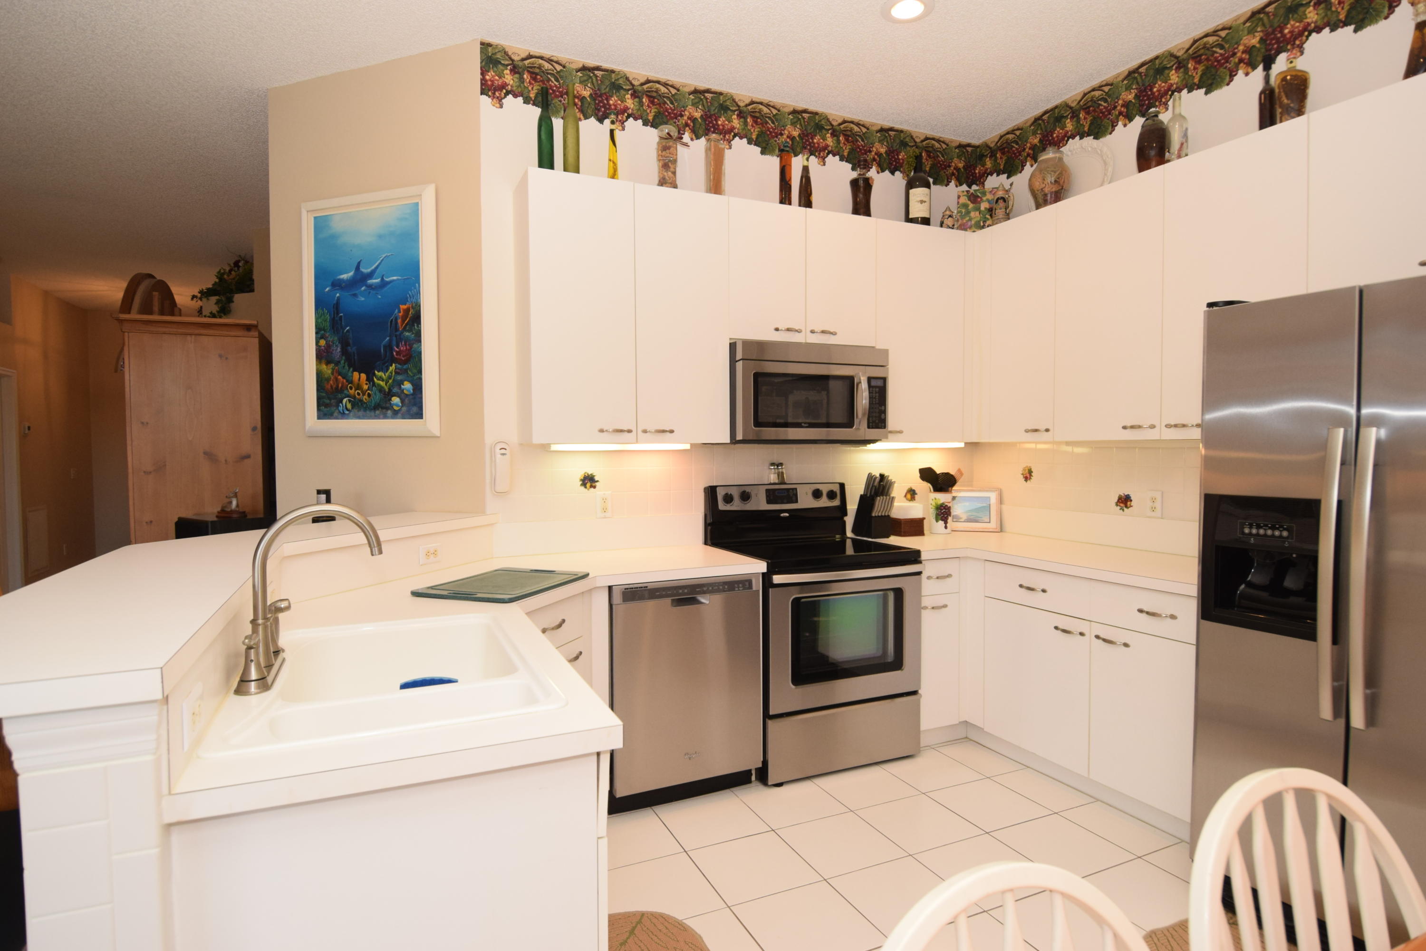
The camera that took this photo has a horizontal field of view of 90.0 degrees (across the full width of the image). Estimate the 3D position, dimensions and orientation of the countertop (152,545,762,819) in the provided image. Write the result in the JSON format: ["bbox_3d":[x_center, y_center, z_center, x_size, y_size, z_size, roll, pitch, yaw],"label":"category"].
[{"bbox_3d":[-0.379,0.391,2.131,1.615,0.039,1.952,-1,2,-24],"label":"countertop"}]

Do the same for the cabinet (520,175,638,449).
[{"bbox_3d":[-0.563,-0.648,2.914,0.415,1.040,0.320,-1,2,-24],"label":"cabinet"}]

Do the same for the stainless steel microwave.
[{"bbox_3d":[0.373,-0.364,3.274,0.760,0.432,0.420,-1,2,-24],"label":"stainless steel microwave"}]

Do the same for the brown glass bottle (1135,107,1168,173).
[{"bbox_3d":[1.761,-1.324,2.850,0.115,0.284,0.115,-1,2,-24],"label":"brown glass bottle"}]

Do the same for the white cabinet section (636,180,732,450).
[{"bbox_3d":[-0.183,-0.663,3.104,0.417,1.046,0.312,-1,2,-24],"label":"white cabinet section"}]

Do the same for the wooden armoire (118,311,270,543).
[{"bbox_3d":[-3.020,0.186,4.356,0.625,2.075,1.150,-1,2,-24],"label":"wooden armoire"}]

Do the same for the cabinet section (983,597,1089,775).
[{"bbox_3d":[1.589,0.834,3.050,0.600,0.598,0.525,-1,2,-24],"label":"cabinet section"}]

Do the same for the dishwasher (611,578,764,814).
[{"bbox_3d":[-0.206,0.816,2.960,0.600,0.877,0.600,-1,2,-24],"label":"dishwasher"}]

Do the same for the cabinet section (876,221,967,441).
[{"bbox_3d":[0.951,-0.685,3.608,0.541,1.046,0.312,-1,2,-24],"label":"cabinet section"}]

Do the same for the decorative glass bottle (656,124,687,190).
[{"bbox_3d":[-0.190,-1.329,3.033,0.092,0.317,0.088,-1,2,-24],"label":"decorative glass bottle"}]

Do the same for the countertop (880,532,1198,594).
[{"bbox_3d":[1.416,0.348,3.063,0.915,0.039,1.727,-1,2,-24],"label":"countertop"}]

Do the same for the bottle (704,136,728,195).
[{"bbox_3d":[0.014,-1.332,3.125,0.072,0.314,0.072,-1,2,-24],"label":"bottle"}]

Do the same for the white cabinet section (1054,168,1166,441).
[{"bbox_3d":[1.754,-0.670,2.997,0.307,1.046,0.483,-1,2,-24],"label":"white cabinet section"}]

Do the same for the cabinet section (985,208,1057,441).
[{"bbox_3d":[1.578,-0.682,3.394,0.307,1.046,0.385,-1,2,-24],"label":"cabinet section"}]

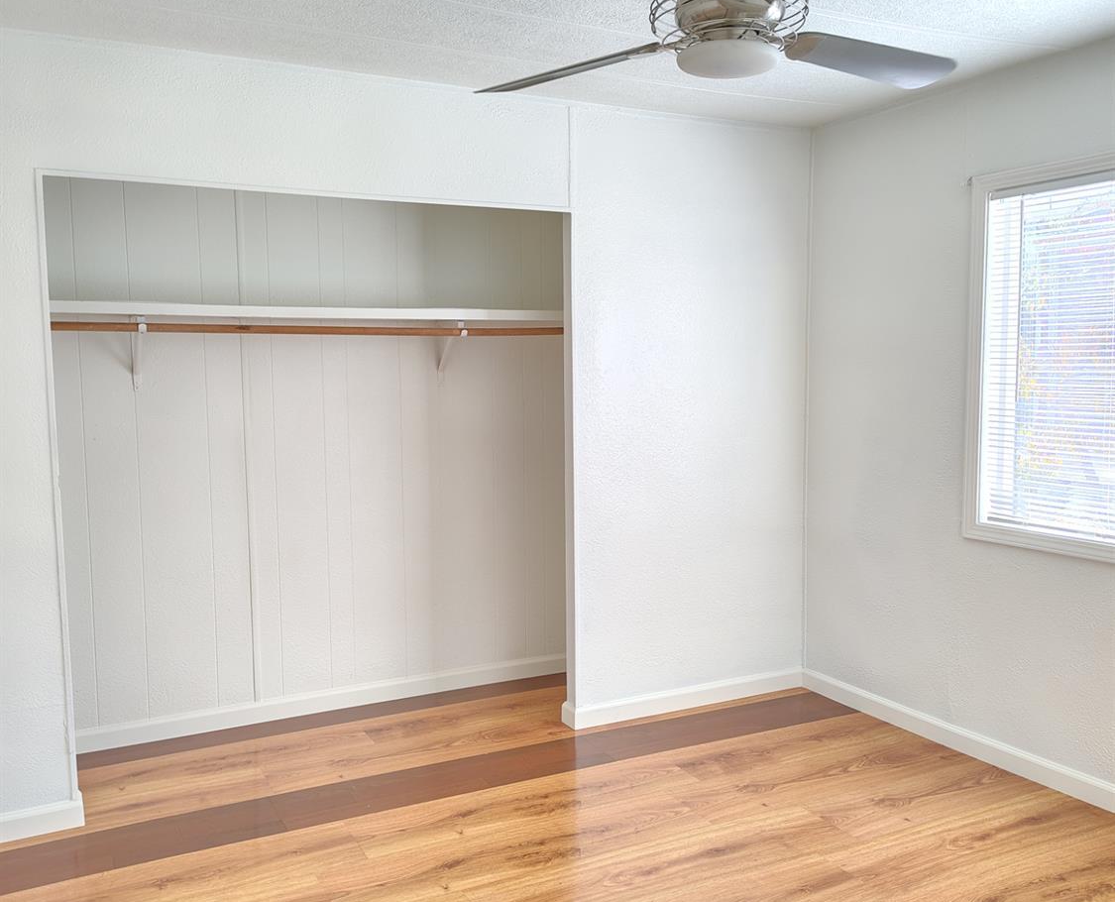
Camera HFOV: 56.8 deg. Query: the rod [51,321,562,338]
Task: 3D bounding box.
[{"bbox_3d":[-0.811,-0.457,3.893,2.060,0.033,0.033,-3,6,-27],"label":"rod"}]

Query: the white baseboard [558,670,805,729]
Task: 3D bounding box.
[{"bbox_3d":[0.550,1.020,4.322,1.127,0.085,0.095,-3,6,-27],"label":"white baseboard"}]

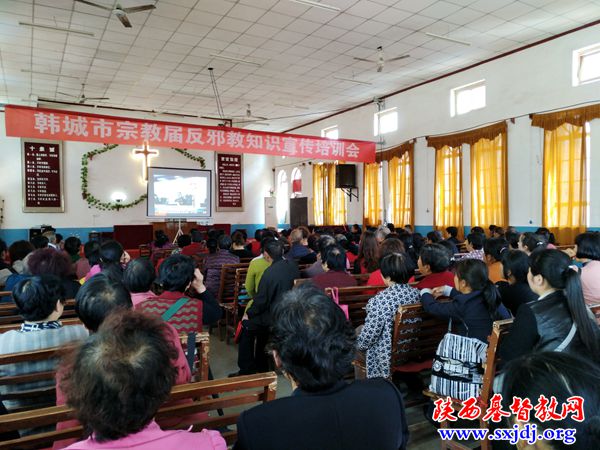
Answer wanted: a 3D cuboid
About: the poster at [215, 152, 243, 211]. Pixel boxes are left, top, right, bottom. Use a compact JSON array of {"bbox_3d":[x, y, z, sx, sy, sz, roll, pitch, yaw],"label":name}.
[{"bbox_3d":[-2.719,-1.710,15.533,1.100,2.360,0.070,-1,1,-32],"label":"poster"}]

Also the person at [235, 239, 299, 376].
[{"bbox_3d":[-0.305,0.744,3.834,0.530,1.290,0.540,-1,1,-28],"label":"person"}]

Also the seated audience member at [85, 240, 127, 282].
[{"bbox_3d":[-1.798,0.781,3.807,0.500,1.250,0.720,-1,1,-22],"label":"seated audience member"}]

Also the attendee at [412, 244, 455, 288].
[{"bbox_3d":[0.931,0.763,3.065,0.500,1.260,0.720,-1,1,-32],"label":"attendee"}]

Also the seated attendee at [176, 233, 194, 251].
[{"bbox_3d":[-1.606,0.741,5.458,0.460,1.230,0.720,-1,1,-30],"label":"seated attendee"}]

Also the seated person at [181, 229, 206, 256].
[{"bbox_3d":[-1.703,0.706,6.358,0.460,1.270,0.720,-1,1,-30],"label":"seated person"}]

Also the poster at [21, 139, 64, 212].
[{"bbox_3d":[-8.018,-1.541,12.440,1.090,2.300,0.070,-1,1,-26],"label":"poster"}]

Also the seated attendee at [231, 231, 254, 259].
[{"bbox_3d":[-0.913,0.707,5.758,0.460,1.270,0.720,-1,1,-30],"label":"seated attendee"}]

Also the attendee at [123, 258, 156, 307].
[{"bbox_3d":[-1.085,0.802,2.657,0.460,1.190,0.720,-1,1,-30],"label":"attendee"}]

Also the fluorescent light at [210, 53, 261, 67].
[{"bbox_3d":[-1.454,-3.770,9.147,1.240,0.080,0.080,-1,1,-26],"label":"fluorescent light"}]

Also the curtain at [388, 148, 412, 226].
[{"bbox_3d":[2.965,-0.913,12.028,0.150,2.930,0.920,-1,1,-32],"label":"curtain"}]

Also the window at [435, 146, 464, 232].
[{"bbox_3d":[3.320,-0.836,8.914,0.150,1.990,0.720,-1,1,-34],"label":"window"}]

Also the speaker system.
[{"bbox_3d":[1.309,-1.375,11.300,0.460,0.660,0.420,-1,1,-12],"label":"speaker system"}]

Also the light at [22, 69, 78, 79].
[{"bbox_3d":[-6.155,-3.711,9.871,1.230,0.070,0.070,-1,1,-32],"label":"light"}]

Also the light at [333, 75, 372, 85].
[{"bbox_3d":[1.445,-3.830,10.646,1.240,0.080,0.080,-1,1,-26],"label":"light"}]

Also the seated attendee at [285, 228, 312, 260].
[{"bbox_3d":[-0.054,0.700,5.281,0.520,1.310,0.720,-1,1,-14],"label":"seated attendee"}]

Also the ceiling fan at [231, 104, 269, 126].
[{"bbox_3d":[-1.690,-3.775,13.280,1.360,0.460,1.360,-1,1,-32],"label":"ceiling fan"}]

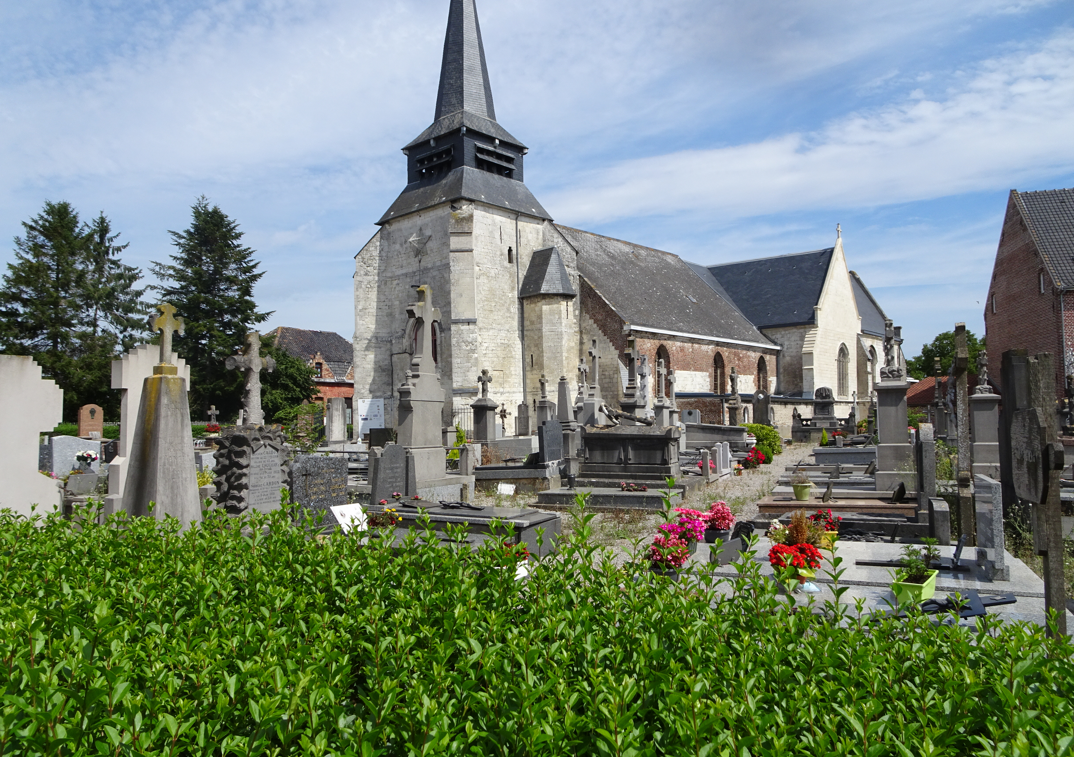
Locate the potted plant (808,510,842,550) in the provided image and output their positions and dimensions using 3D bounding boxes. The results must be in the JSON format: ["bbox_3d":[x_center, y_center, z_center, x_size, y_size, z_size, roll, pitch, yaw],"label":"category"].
[{"bbox_3d":[2.265,1.187,5.870,0.270,0.330,0.250,0,-2,0],"label":"potted plant"}]

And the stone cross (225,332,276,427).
[{"bbox_3d":[-3.266,0.010,8.500,0.200,1.090,0.570,-1,-3,27],"label":"stone cross"}]

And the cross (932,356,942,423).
[{"bbox_3d":[11.552,0.323,21.500,0.260,1.900,0.500,-1,-3,21],"label":"cross"}]

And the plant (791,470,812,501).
[{"bbox_3d":[3.519,1.422,9.900,0.290,0.400,0.290,0,-2,0],"label":"plant"}]

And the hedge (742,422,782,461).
[{"bbox_3d":[8.648,2.417,28.500,1.450,1.400,1.400,-1,-3,21],"label":"hedge"}]

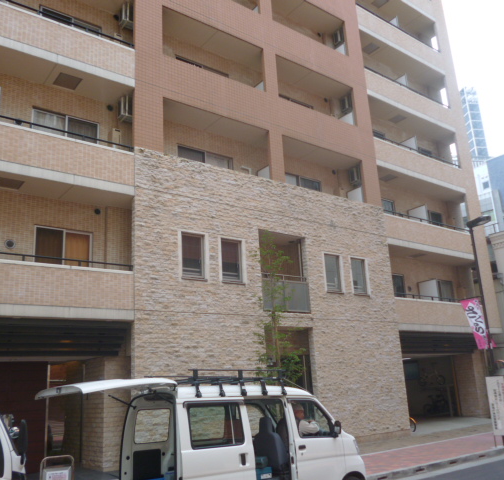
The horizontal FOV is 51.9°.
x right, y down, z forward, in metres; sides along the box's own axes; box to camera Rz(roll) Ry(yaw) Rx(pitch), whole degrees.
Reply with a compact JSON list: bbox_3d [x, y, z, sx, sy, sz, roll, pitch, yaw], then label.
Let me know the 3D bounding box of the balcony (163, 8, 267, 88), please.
[{"bbox_3d":[-1.373,-5.497,15.868,3.640,1.600,1.100,9,-19,-37],"label":"balcony"}]

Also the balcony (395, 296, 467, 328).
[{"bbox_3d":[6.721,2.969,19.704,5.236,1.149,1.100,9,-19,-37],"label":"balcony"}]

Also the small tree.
[{"bbox_3d":[0.711,2.359,13.426,1.150,5.400,1.150,-3,-15,-1],"label":"small tree"}]

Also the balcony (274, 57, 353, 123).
[{"bbox_3d":[2.011,-5.019,18.489,3.800,1.567,1.100,9,-19,-37],"label":"balcony"}]

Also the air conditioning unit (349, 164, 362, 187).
[{"bbox_3d":[4.007,-2.362,19.401,0.780,0.550,0.300,9,-19,-37],"label":"air conditioning unit"}]

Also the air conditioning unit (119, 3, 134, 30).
[{"bbox_3d":[-3.327,-6.250,14.643,0.780,0.560,0.300,9,-19,-37],"label":"air conditioning unit"}]

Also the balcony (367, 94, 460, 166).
[{"bbox_3d":[6.491,-4.293,21.951,5.950,1.700,1.150,9,-19,-37],"label":"balcony"}]

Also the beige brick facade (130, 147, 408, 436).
[{"bbox_3d":[0.981,1.957,14.949,9.650,7.580,0.500,9,-19,-37],"label":"beige brick facade"}]

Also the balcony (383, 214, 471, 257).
[{"bbox_3d":[6.740,0.054,20.655,5.709,1.172,1.100,9,-19,-37],"label":"balcony"}]

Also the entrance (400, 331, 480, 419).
[{"bbox_3d":[6.354,5.008,18.971,4.230,3.130,1.300,9,-19,-37],"label":"entrance"}]

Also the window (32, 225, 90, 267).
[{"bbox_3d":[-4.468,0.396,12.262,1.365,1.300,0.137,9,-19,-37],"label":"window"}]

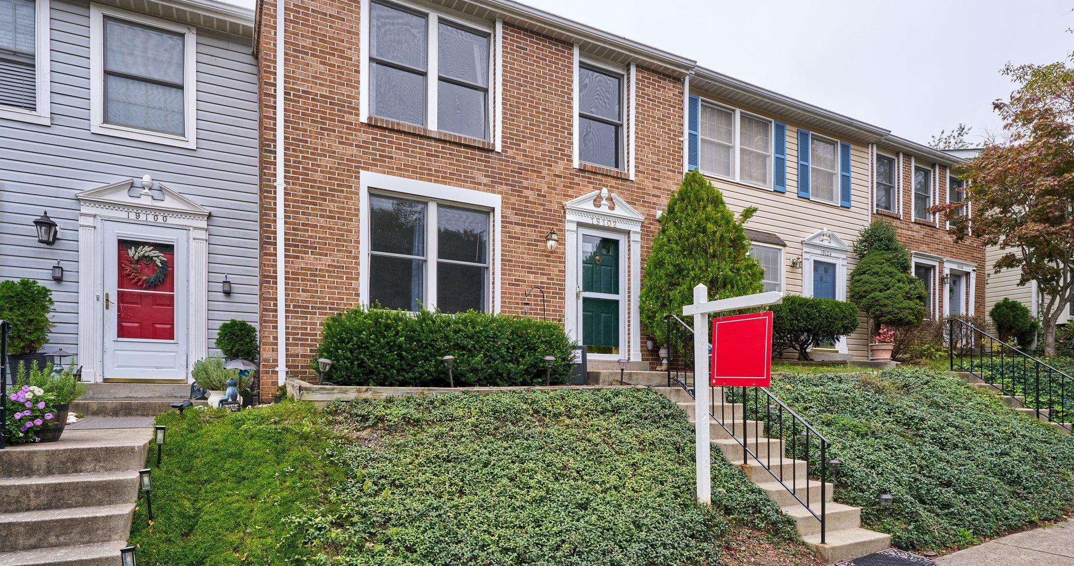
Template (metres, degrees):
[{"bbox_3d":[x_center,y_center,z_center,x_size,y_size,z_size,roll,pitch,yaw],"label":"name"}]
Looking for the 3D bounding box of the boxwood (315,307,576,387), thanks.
[{"bbox_3d":[-1.100,0.800,6.550,2.920,0.880,1.000,3,-6,-25],"label":"boxwood"}]

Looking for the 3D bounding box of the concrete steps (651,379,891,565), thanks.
[{"bbox_3d":[2.434,1.949,5.959,0.941,1.423,2.317,3,-6,-25],"label":"concrete steps"}]

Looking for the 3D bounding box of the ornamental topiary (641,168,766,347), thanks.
[{"bbox_3d":[2.400,-0.200,7.900,1.620,2.850,1.600,3,-6,-25],"label":"ornamental topiary"}]

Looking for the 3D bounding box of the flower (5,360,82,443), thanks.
[{"bbox_3d":[-3.445,0.830,3.750,0.440,0.570,0.430,3,-6,-25],"label":"flower"}]

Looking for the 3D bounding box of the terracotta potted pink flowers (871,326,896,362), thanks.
[{"bbox_3d":[7.300,1.290,11.300,0.460,0.740,0.460,3,-6,-25],"label":"terracotta potted pink flowers"}]

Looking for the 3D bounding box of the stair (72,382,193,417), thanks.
[{"bbox_3d":[-4.930,1.430,6.580,1.200,0.400,0.600,3,-6,-25],"label":"stair"}]

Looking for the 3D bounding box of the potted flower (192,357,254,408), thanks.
[{"bbox_3d":[-3.700,1.160,6.300,0.610,0.600,0.590,3,-6,-25],"label":"potted flower"}]

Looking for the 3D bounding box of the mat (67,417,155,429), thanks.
[{"bbox_3d":[-4.440,1.450,5.600,0.660,0.020,0.780,3,-6,-25],"label":"mat"}]

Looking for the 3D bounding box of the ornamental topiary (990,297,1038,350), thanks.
[{"bbox_3d":[12.350,1.070,13.900,0.980,1.400,0.980,3,-6,-25],"label":"ornamental topiary"}]

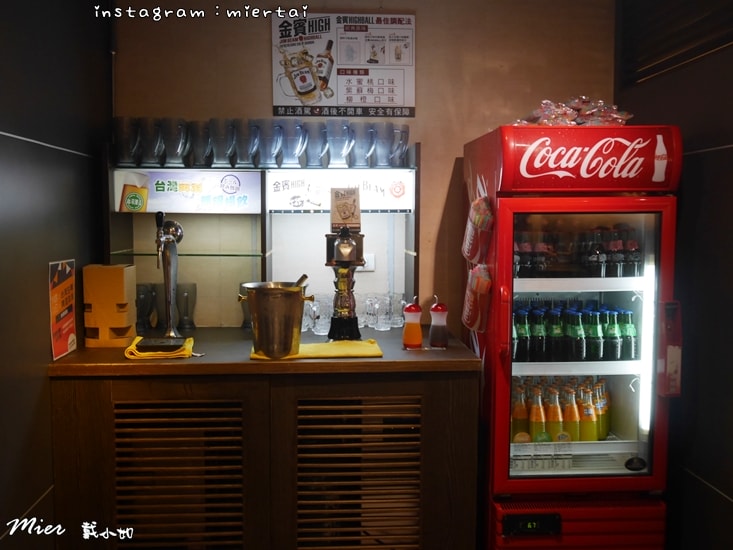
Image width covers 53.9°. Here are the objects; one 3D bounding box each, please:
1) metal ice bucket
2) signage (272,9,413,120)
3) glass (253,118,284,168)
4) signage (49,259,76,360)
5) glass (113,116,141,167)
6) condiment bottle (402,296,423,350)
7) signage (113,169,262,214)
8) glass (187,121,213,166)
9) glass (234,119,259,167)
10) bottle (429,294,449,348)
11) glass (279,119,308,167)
[{"bbox_3d":[-0.292,0.145,2.320,0.244,0.216,0.214,0,4,-3],"label":"metal ice bucket"},{"bbox_3d":[-0.085,-0.828,2.840,0.563,0.403,0.013,0,4,-3],"label":"signage"},{"bbox_3d":[-0.348,-0.476,2.626,0.085,0.176,0.115,-4,6,-43],"label":"glass"},{"bbox_3d":[-0.963,0.107,2.297,0.011,0.302,0.216,0,4,-5],"label":"signage"},{"bbox_3d":[-0.852,-0.476,2.597,0.115,0.176,0.085,3,5,37],"label":"glass"},{"bbox_3d":[0.157,0.161,2.437,0.067,0.177,0.067,1,4,5],"label":"condiment bottle"},{"bbox_3d":[-0.648,-0.302,2.627,0.526,0.155,0.021,0,4,-3],"label":"signage"},{"bbox_3d":[-0.607,-0.482,2.685,0.115,0.176,0.085,4,6,42],"label":"glass"},{"bbox_3d":[-0.431,-0.476,2.621,0.085,0.176,0.115,-4,6,-44],"label":"glass"},{"bbox_3d":[0.252,0.158,2.474,0.064,0.176,0.064,0,4,0],"label":"bottle"},{"bbox_3d":[-0.266,-0.476,2.630,0.085,0.176,0.115,-3,6,-41],"label":"glass"}]

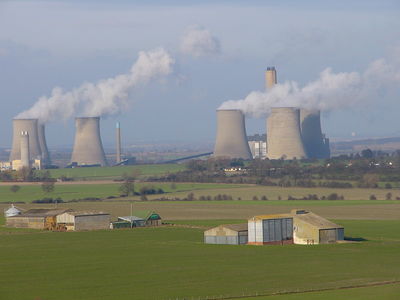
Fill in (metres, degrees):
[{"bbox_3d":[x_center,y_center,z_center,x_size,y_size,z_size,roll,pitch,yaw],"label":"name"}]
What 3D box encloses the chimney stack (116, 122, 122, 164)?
[{"bbox_3d":[-165.300,-10.625,5100.000,8.500,93.000,8.500,-1,0,0],"label":"chimney stack"}]

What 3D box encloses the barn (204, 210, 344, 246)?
[{"bbox_3d":[25.371,26.733,850.000,43.000,11.000,22.000,-1,0,36],"label":"barn"}]

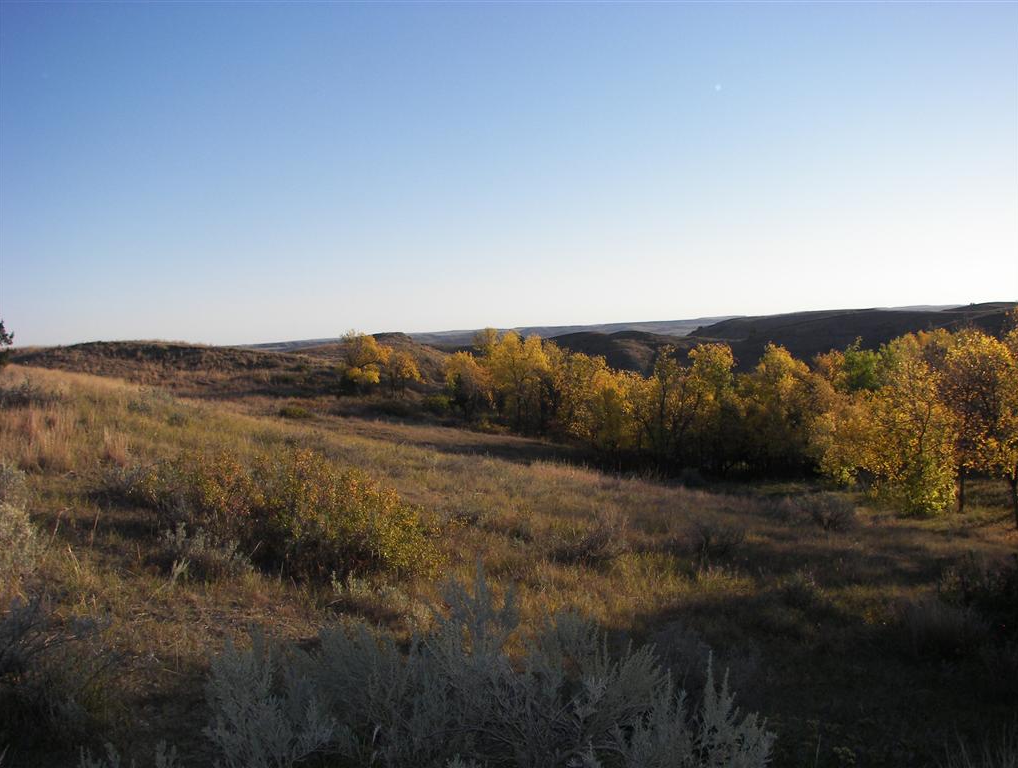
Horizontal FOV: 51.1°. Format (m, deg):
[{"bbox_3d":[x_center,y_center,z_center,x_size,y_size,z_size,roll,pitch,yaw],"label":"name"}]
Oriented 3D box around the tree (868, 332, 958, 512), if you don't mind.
[{"bbox_3d":[12.155,1.217,32.000,2.760,5.410,3.000,-2,3,0],"label":"tree"}]

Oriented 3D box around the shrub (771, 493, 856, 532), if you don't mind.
[{"bbox_3d":[5.965,2.534,21.000,1.680,0.750,1.500,-2,3,0],"label":"shrub"}]

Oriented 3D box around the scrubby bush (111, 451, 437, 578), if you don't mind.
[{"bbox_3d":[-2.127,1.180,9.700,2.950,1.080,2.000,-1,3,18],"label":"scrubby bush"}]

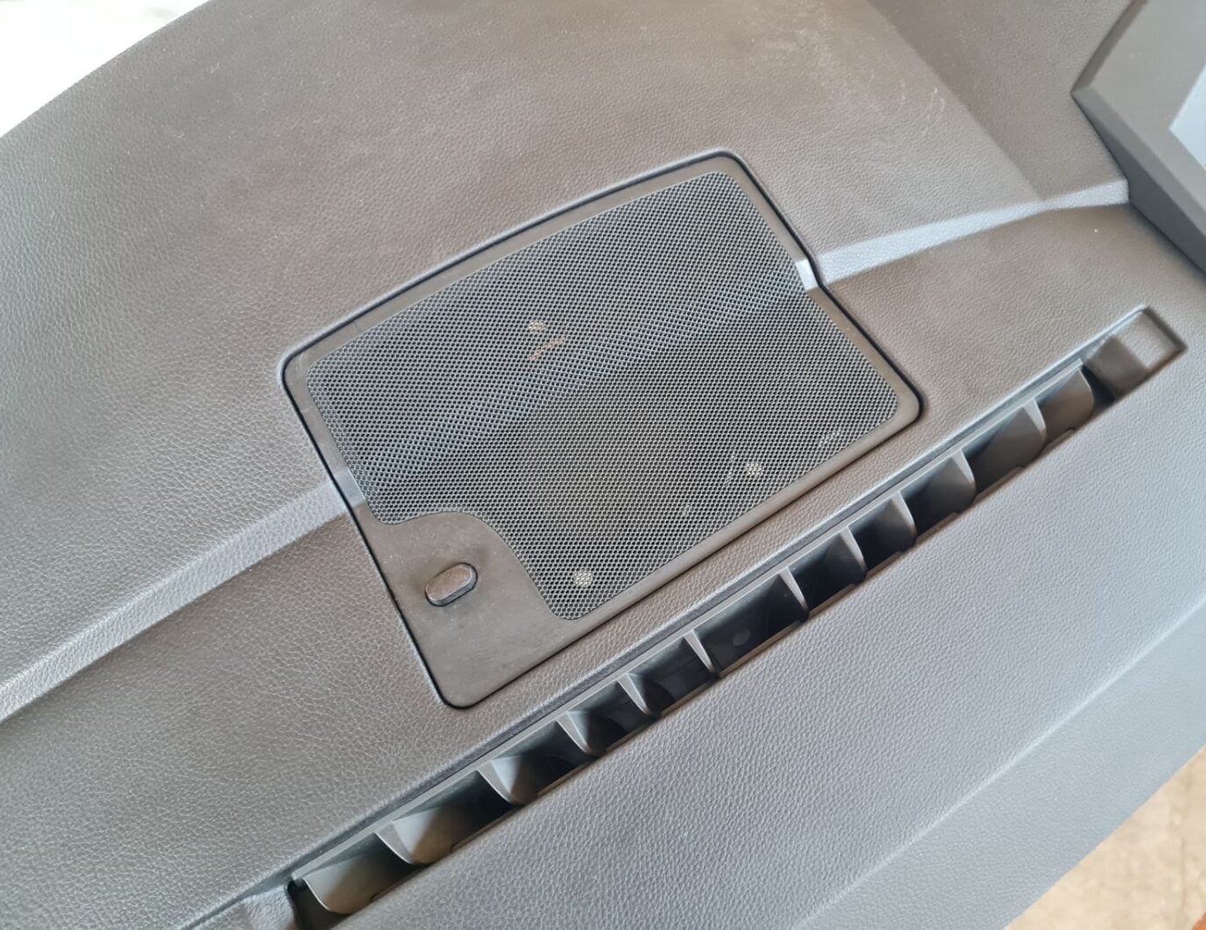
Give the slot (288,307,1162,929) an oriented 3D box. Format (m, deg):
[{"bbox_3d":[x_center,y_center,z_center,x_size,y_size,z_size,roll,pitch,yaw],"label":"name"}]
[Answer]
[{"bbox_3d":[0.077,0.054,0.402,0.450,0.022,0.028,-32,78,-12],"label":"slot"}]

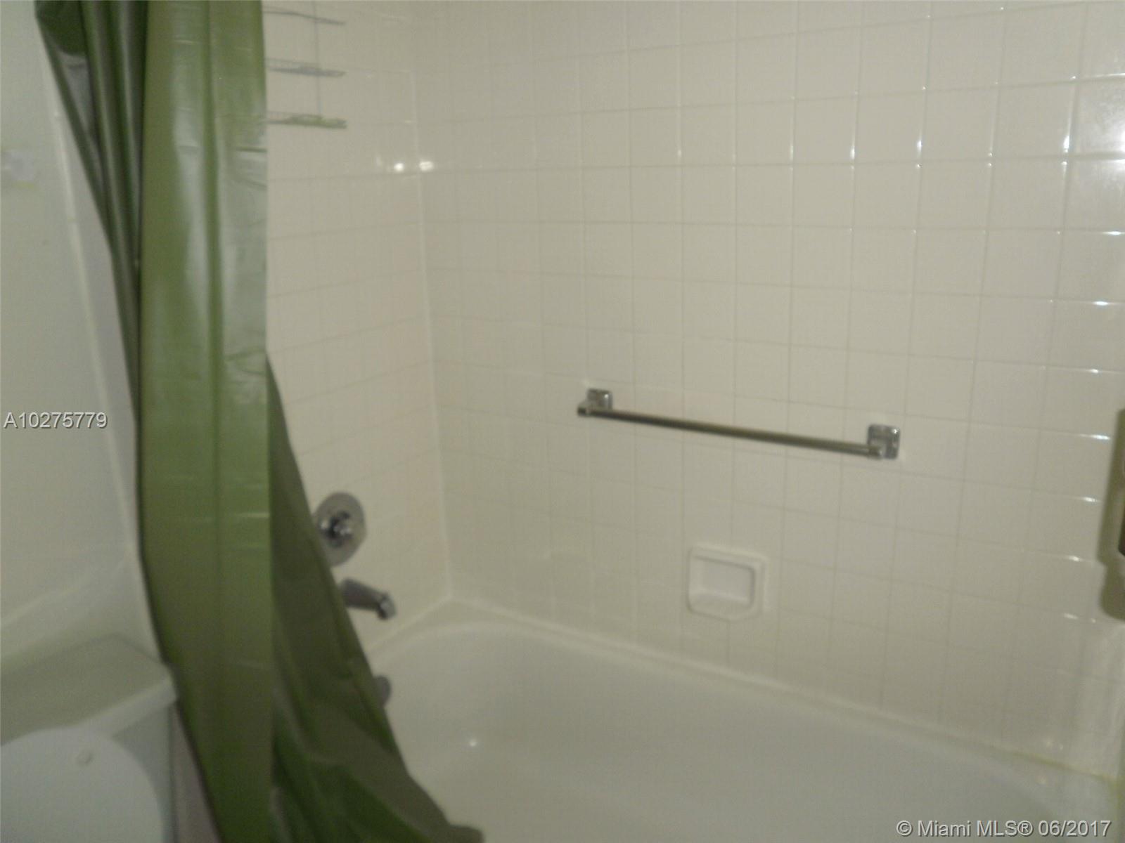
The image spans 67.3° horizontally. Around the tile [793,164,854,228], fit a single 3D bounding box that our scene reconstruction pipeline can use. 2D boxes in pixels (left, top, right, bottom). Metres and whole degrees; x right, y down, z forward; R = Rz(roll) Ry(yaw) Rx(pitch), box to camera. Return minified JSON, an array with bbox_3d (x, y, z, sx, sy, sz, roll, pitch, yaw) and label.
[{"bbox_3d":[0.468,-0.403,1.510,0.108,0.108,0.009,8,21,31],"label":"tile"}]

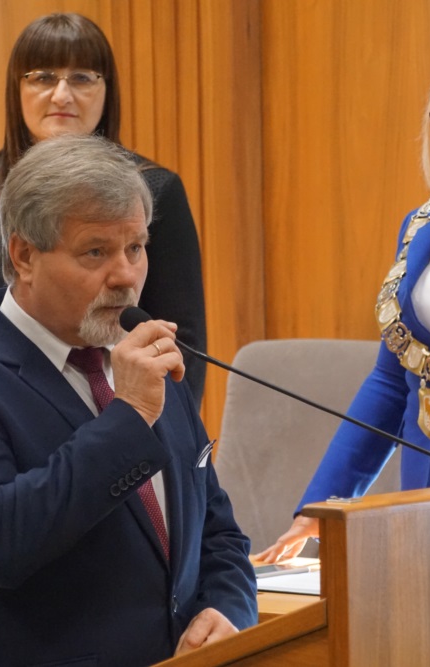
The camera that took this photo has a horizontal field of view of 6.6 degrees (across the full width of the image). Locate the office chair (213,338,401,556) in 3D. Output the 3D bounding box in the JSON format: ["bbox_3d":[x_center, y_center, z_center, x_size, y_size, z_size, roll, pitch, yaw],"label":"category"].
[{"bbox_3d":[0.156,0.565,6.461,0.600,1.060,0.620,0,4,14],"label":"office chair"}]

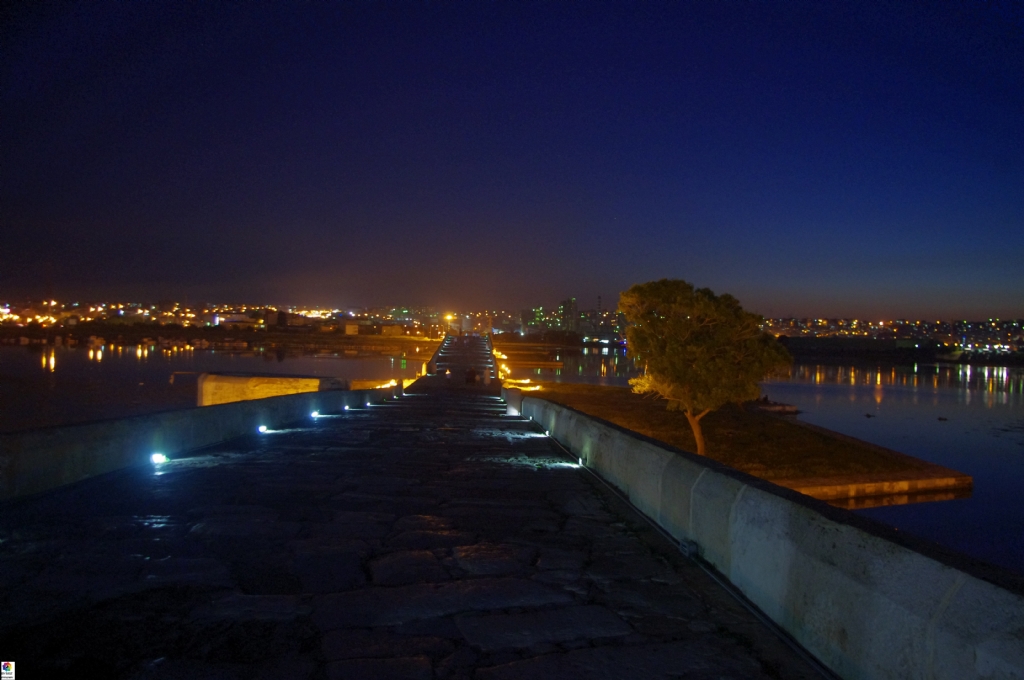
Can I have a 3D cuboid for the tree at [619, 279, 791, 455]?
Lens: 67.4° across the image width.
[{"bbox_3d":[8.000,1.250,32.000,6.900,7.500,6.600,1,0,0],"label":"tree"}]

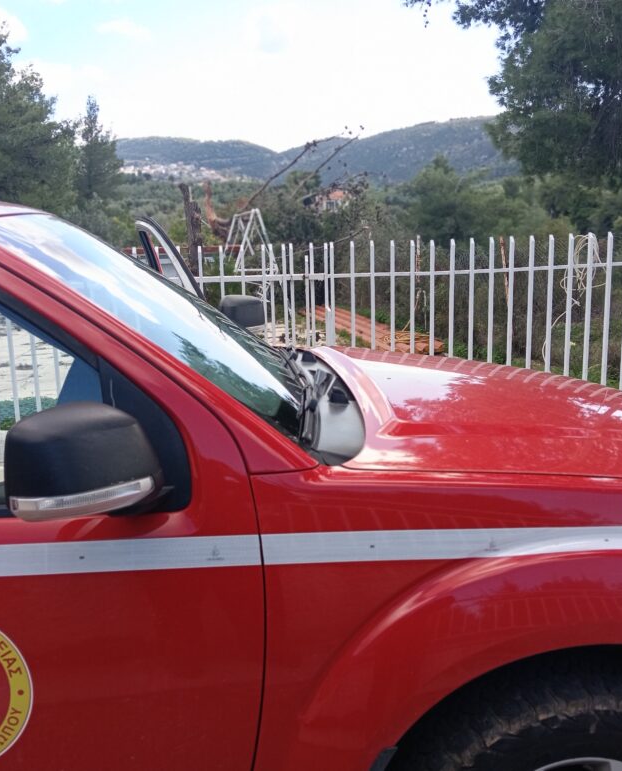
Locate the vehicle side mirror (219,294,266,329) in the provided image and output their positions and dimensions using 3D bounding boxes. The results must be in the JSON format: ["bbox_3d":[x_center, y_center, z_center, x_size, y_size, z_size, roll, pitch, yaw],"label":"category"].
[{"bbox_3d":[-0.305,-0.314,3.510,0.215,0.180,0.130,-6,12,-27],"label":"vehicle side mirror"}]

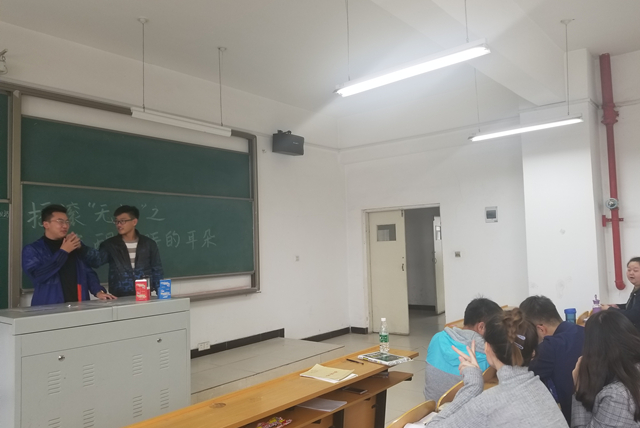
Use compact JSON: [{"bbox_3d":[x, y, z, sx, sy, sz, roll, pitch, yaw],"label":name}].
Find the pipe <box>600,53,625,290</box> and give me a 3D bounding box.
[{"bbox_3d":[3.394,-0.511,5.577,0.190,2.720,0.190,-4,-5,40],"label":"pipe"}]

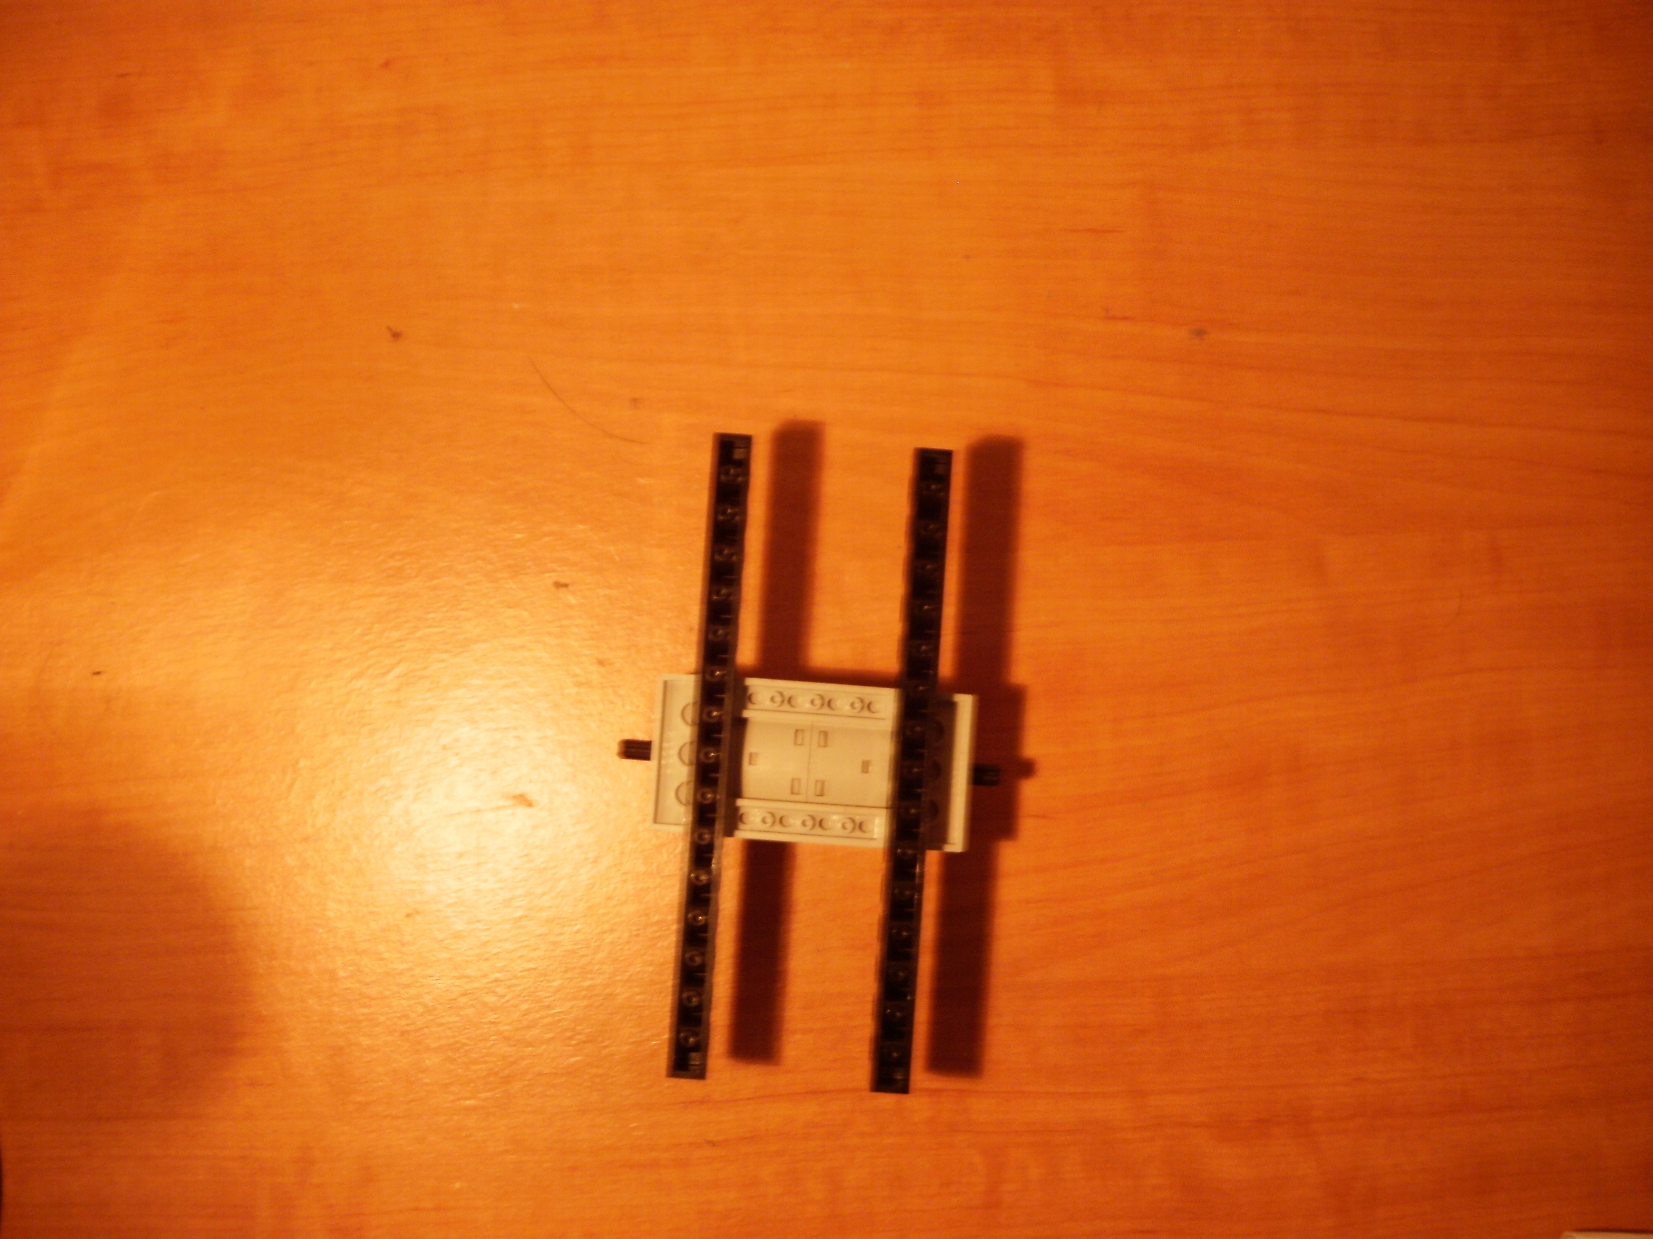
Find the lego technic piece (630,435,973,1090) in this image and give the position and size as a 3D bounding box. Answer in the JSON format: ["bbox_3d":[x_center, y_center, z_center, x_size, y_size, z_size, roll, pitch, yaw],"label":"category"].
[{"bbox_3d":[-0.003,0.029,0.348,0.079,0.034,0.128,4,88,1],"label":"lego technic piece"}]

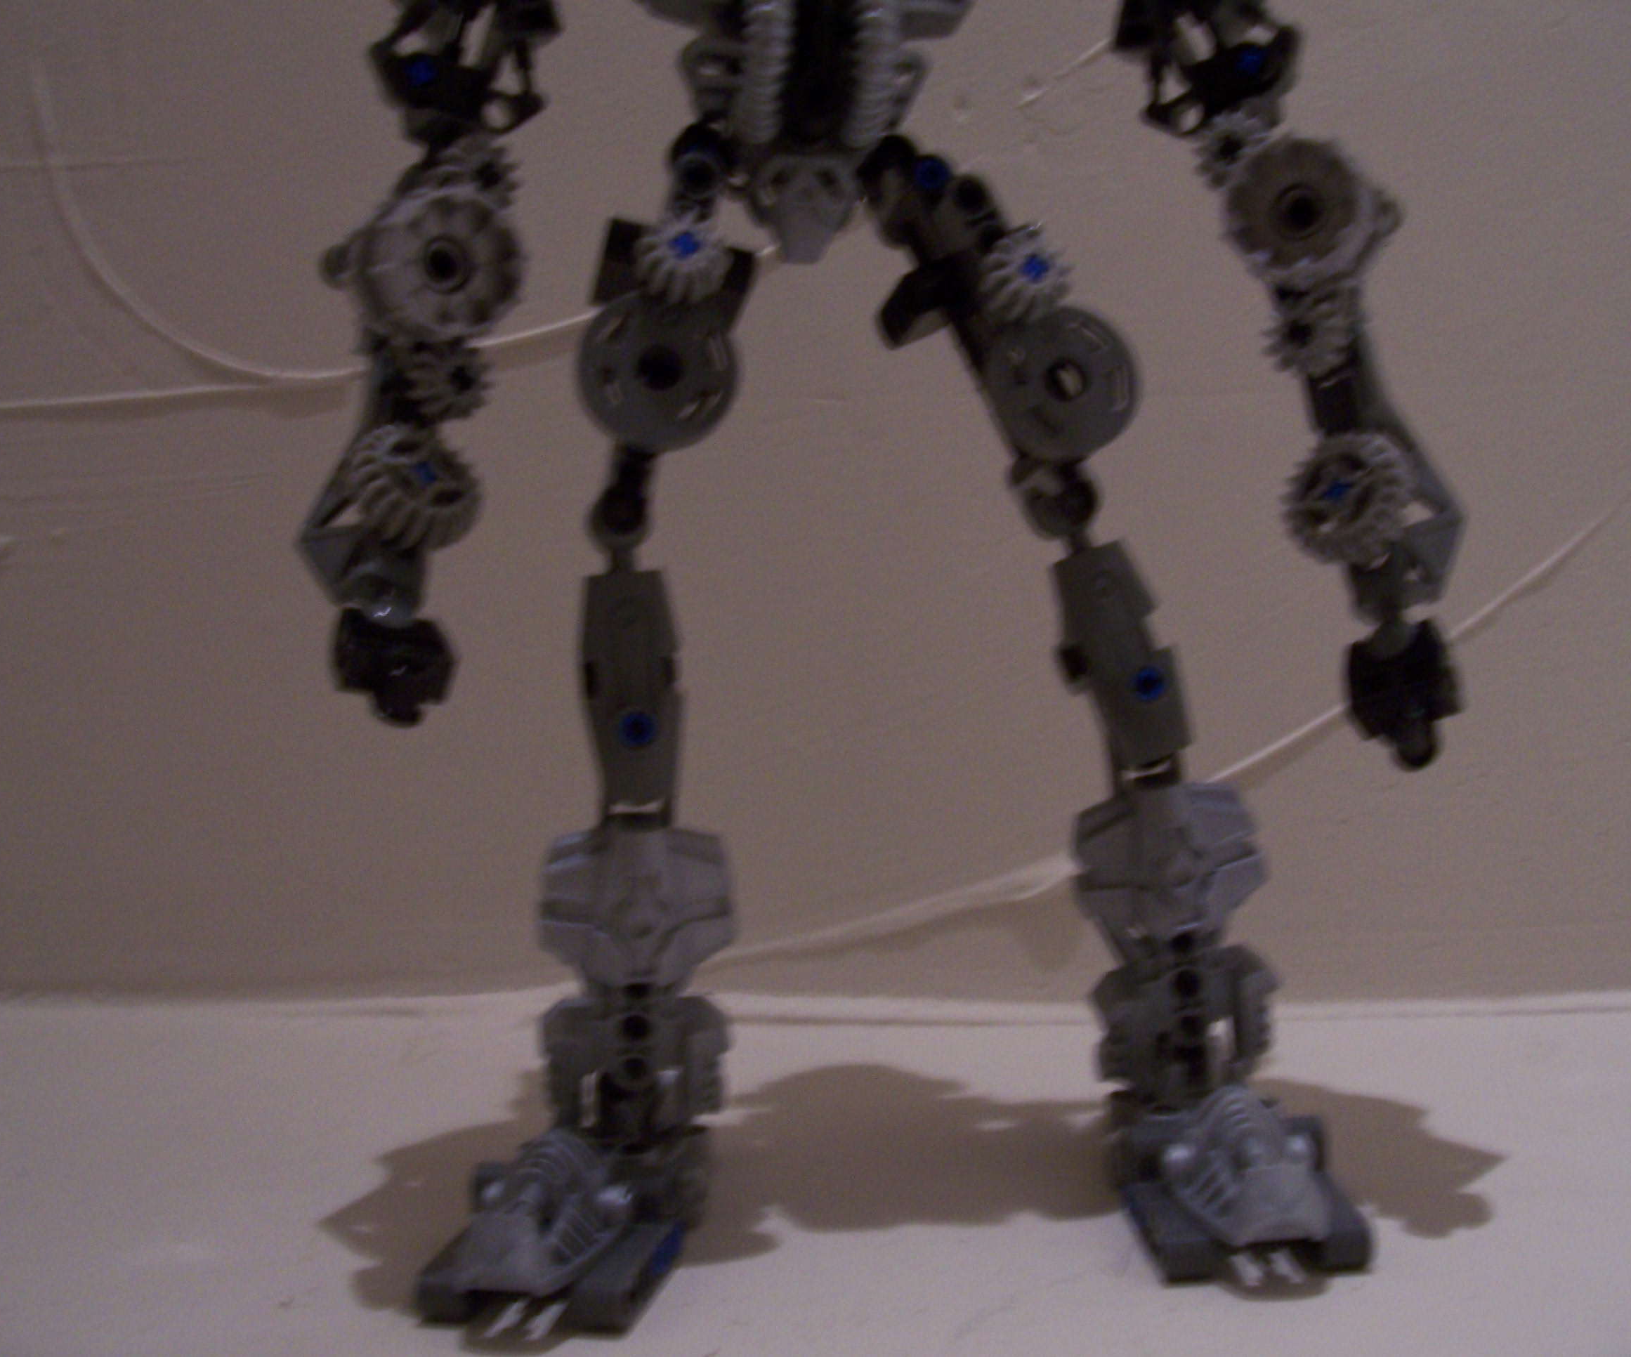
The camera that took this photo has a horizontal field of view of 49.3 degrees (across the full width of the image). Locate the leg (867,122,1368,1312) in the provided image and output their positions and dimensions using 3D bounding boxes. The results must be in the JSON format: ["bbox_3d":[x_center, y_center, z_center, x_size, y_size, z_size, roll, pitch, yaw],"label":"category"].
[{"bbox_3d":[0.054,0.006,0.324,0.086,0.200,0.056,-1,10,-8],"label":"leg"}]

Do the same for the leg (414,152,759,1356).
[{"bbox_3d":[-0.040,0.010,0.317,0.051,0.196,0.055,2,10,10],"label":"leg"}]

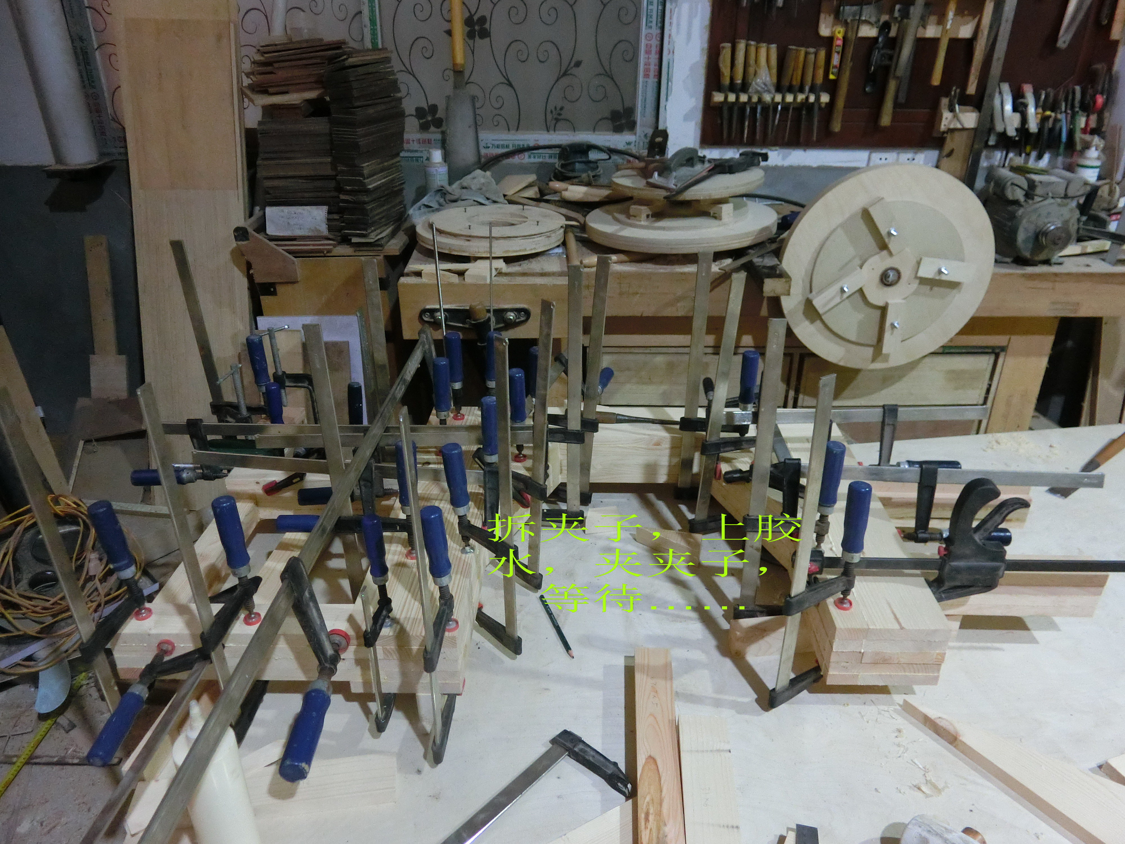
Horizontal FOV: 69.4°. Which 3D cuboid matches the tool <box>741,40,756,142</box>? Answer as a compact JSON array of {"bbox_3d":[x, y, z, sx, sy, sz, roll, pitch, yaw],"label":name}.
[{"bbox_3d":[0.558,-0.985,2.435,0.028,0.283,0.028,-3,28,1],"label":"tool"}]

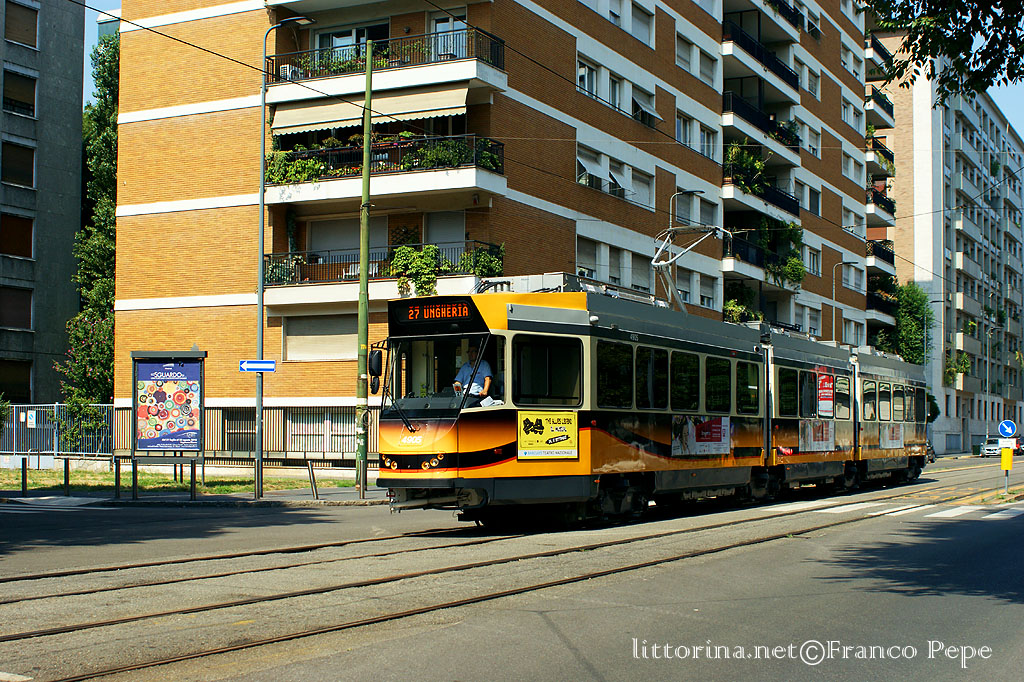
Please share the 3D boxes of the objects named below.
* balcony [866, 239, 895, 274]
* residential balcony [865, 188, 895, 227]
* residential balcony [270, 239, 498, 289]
[{"bbox_3d":[22.840,-5.169,94.288,1.900,1.588,6.192,-1,-4,26],"label":"balcony"},{"bbox_3d":[22.925,-8.419,94.625,1.900,1.568,6.214,-1,-4,26],"label":"residential balcony"},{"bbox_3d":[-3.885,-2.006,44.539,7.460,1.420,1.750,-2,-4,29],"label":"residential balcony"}]

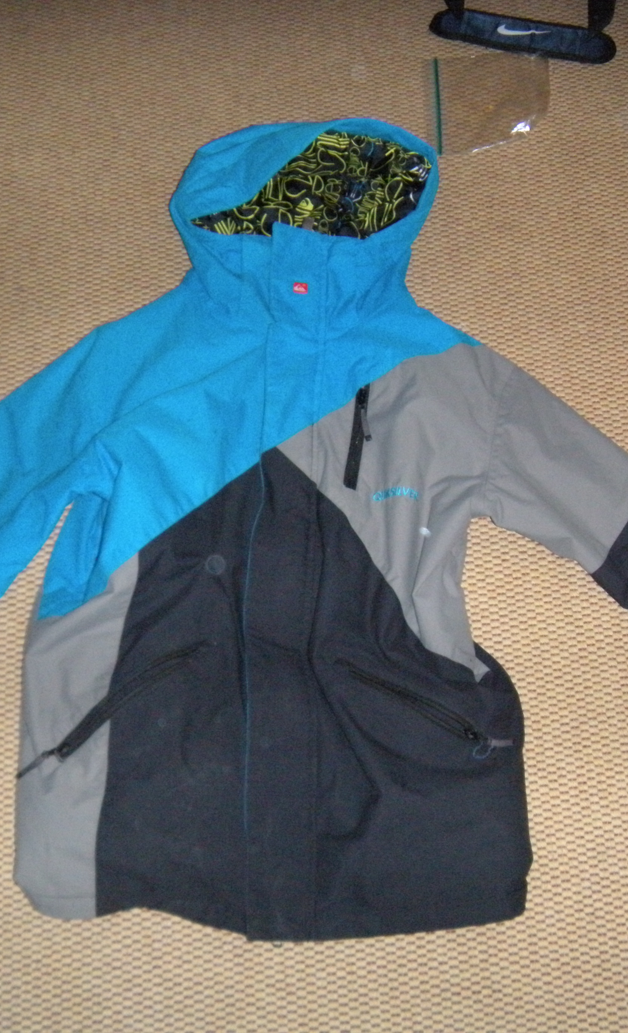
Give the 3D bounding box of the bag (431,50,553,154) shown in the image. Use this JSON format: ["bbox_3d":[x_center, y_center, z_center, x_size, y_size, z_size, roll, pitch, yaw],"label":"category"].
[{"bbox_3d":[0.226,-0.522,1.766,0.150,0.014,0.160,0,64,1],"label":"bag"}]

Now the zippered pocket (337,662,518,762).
[{"bbox_3d":[0.108,0.193,1.391,0.188,0.020,0.038,27,68,13],"label":"zippered pocket"}]

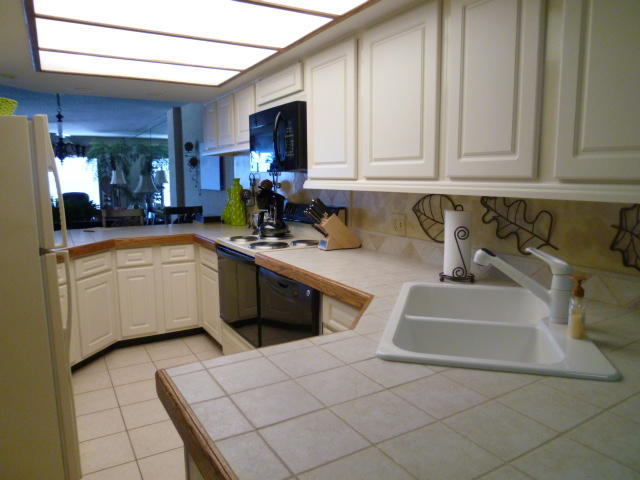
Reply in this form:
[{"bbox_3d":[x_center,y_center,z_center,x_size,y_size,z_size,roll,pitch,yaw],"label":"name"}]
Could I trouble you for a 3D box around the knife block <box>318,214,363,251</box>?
[{"bbox_3d":[0.120,-0.058,2.962,0.250,0.230,0.120,-5,9,-31],"label":"knife block"}]

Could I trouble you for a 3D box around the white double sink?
[{"bbox_3d":[0.525,0.349,1.487,0.560,0.200,0.820,2,8,15],"label":"white double sink"}]

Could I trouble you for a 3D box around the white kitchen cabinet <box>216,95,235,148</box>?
[{"bbox_3d":[-0.710,-1.062,4.090,0.330,0.430,0.447,-5,9,-31],"label":"white kitchen cabinet"}]

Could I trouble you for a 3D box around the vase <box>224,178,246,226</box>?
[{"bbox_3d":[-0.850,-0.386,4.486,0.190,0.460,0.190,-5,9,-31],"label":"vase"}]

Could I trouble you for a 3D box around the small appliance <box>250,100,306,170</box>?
[{"bbox_3d":[-0.162,-0.691,3.152,0.410,0.422,0.741,-5,9,-31],"label":"small appliance"}]

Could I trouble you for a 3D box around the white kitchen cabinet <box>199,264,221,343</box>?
[{"bbox_3d":[-0.620,0.464,3.679,0.580,0.560,0.490,-5,9,-31],"label":"white kitchen cabinet"}]

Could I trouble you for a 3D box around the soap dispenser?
[{"bbox_3d":[0.739,0.193,1.268,0.052,0.180,0.050,2,8,15],"label":"soap dispenser"}]

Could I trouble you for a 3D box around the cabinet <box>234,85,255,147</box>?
[{"bbox_3d":[-0.473,-1.009,3.702,0.330,0.430,0.420,-5,9,-31],"label":"cabinet"}]

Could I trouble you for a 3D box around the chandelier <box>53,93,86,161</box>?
[{"bbox_3d":[-3.110,-1.369,5.400,0.560,0.800,0.560,-5,9,-31],"label":"chandelier"}]

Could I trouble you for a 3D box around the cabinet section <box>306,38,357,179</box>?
[{"bbox_3d":[0.204,-0.712,2.595,0.330,0.700,0.512,-5,9,-31],"label":"cabinet section"}]

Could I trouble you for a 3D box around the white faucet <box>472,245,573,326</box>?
[{"bbox_3d":[0.665,0.141,1.458,0.290,0.230,0.060,3,9,22],"label":"white faucet"}]

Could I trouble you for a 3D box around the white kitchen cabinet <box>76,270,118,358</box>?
[{"bbox_3d":[-1.916,0.531,3.343,0.550,0.560,0.420,1,8,10],"label":"white kitchen cabinet"}]

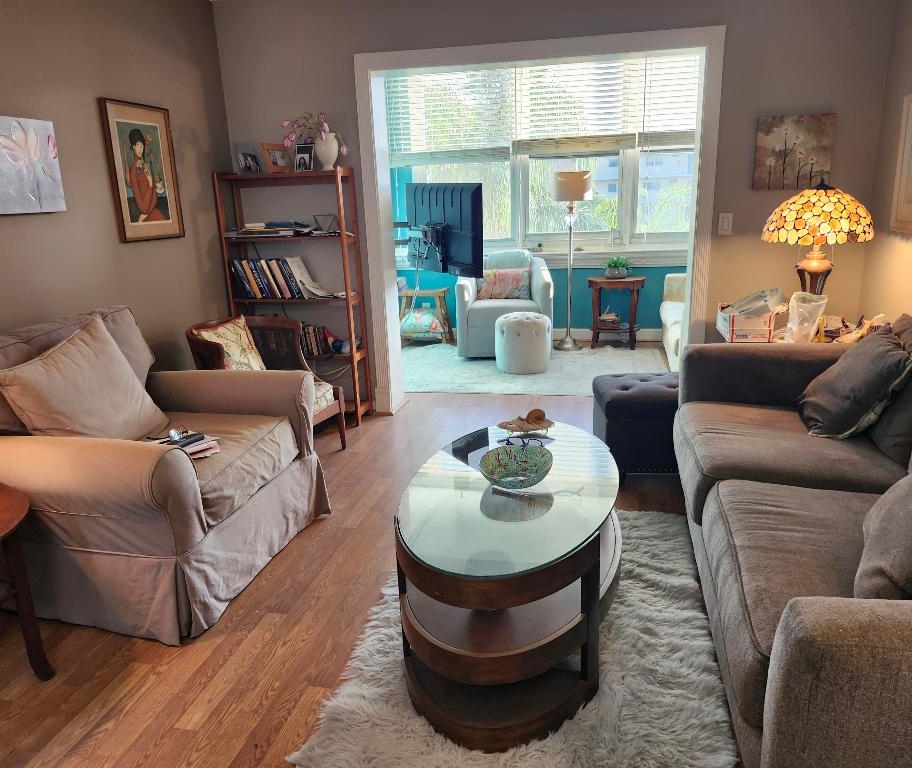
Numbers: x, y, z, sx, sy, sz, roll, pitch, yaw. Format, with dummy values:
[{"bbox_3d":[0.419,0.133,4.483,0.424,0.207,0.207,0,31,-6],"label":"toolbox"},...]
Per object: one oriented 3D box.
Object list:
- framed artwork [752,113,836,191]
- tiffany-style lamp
[{"bbox_3d":[1.746,-1.195,3.515,0.380,0.370,0.032,1,16,12],"label":"framed artwork"},{"bbox_3d":[1.774,-0.609,3.376,0.511,0.761,0.511,1,16,12],"label":"tiffany-style lamp"}]

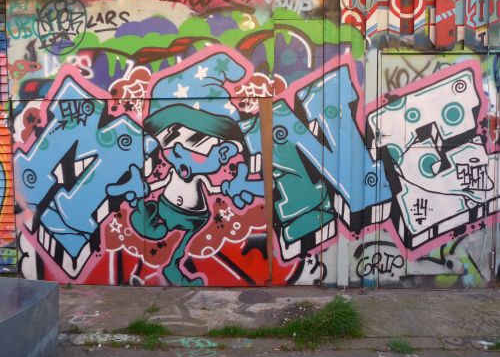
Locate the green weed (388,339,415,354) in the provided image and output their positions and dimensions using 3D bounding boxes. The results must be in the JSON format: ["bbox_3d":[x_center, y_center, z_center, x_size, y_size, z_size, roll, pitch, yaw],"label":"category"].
[{"bbox_3d":[0.968,1.078,2.695,0.155,0.065,0.110,0,3,0],"label":"green weed"}]

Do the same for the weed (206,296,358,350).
[{"bbox_3d":[0.224,0.975,2.885,1.030,0.250,0.340,0,3,0],"label":"weed"}]

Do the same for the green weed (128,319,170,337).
[{"bbox_3d":[-0.710,1.055,2.939,0.285,0.085,0.150,0,3,0],"label":"green weed"}]

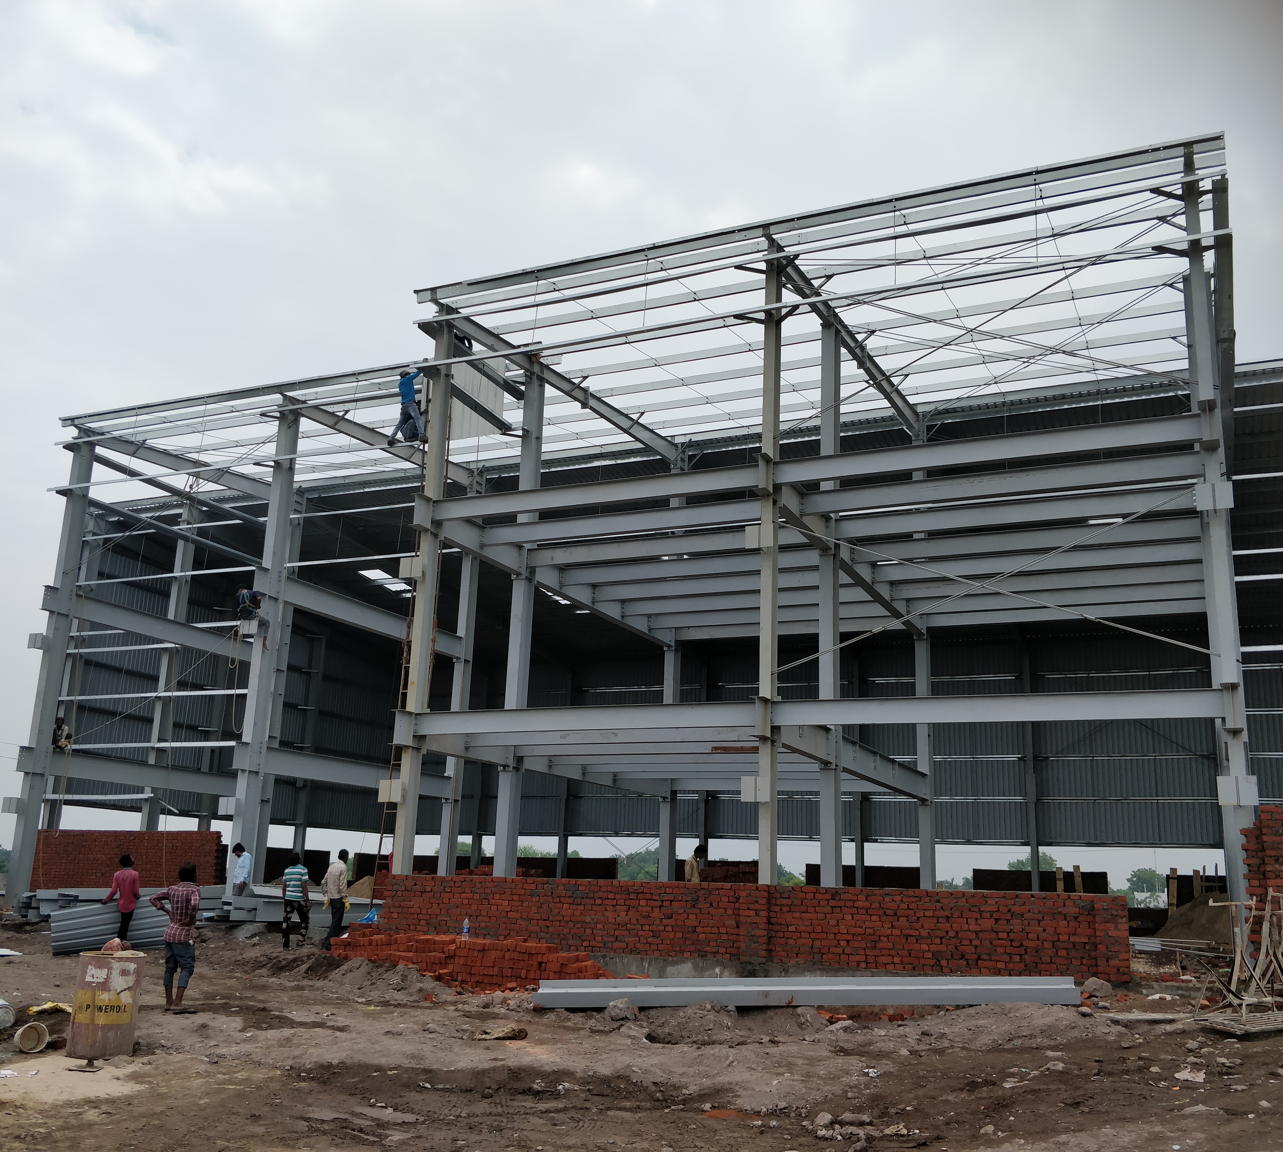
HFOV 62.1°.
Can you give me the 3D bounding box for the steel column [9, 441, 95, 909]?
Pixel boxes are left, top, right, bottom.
[{"bbox_3d":[-14.182,2.229,25.613,0.210,11.368,0.430,-4,-13,28],"label":"steel column"}]

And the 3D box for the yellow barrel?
[{"bbox_3d":[-4.769,3.819,9.501,0.575,0.870,0.575,9,-15,-26],"label":"yellow barrel"}]

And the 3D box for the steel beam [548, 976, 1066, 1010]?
[{"bbox_3d":[2.037,5.149,13.150,6.650,0.380,0.400,1,-13,-3],"label":"steel beam"}]

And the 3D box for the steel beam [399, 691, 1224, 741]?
[{"bbox_3d":[1.823,2.158,16.320,12.727,0.400,0.220,-4,-15,20],"label":"steel beam"}]

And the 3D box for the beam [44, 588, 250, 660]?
[{"bbox_3d":[-12.666,1.418,28.590,0.220,0.520,7.236,-5,-18,28],"label":"beam"}]

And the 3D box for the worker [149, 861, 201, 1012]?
[{"bbox_3d":[-5.406,4.172,12.381,0.520,1.660,0.400,-6,-16,31],"label":"worker"}]

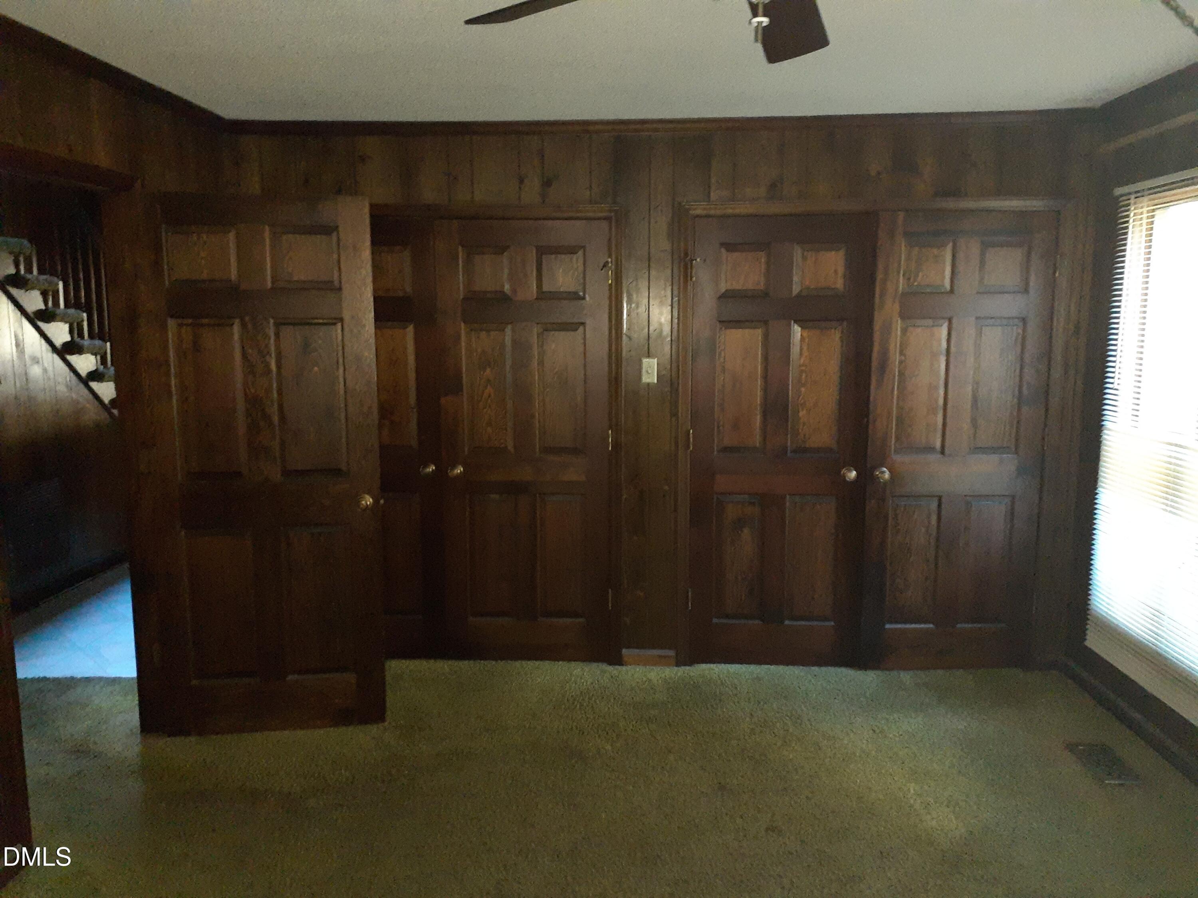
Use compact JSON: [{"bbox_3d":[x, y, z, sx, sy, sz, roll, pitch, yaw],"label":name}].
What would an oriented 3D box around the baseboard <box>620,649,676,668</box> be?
[{"bbox_3d":[0.232,0.963,4.306,0.245,0.079,0.020,0,8,2],"label":"baseboard"}]

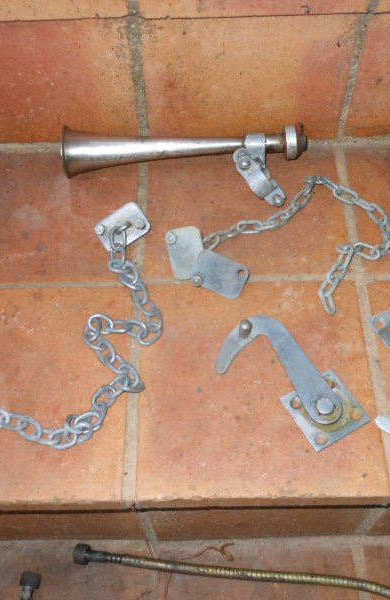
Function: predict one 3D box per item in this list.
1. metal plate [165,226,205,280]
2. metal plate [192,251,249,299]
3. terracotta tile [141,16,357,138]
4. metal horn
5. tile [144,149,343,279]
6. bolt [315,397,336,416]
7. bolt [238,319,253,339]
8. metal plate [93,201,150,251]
[{"bbox_3d":[-0.008,-0.046,0.628,0.034,0.006,0.061,-9,59,-4],"label":"metal plate"},{"bbox_3d":[0.026,-0.025,0.652,0.058,0.006,0.044,26,63,15],"label":"metal plate"},{"bbox_3d":[0.053,-0.236,0.685,0.215,0.156,0.020,-1,60,1],"label":"terracotta tile"},{"bbox_3d":[-0.009,-0.168,0.715,0.269,0.059,0.059,-3,60,-1],"label":"metal horn"},{"bbox_3d":[0.054,-0.096,0.713,0.216,0.020,0.178,-1,60,1],"label":"tile"},{"bbox_3d":[0.109,0.092,0.547,0.015,0.012,0.015,-1,59,1],"label":"bolt"},{"bbox_3d":[0.047,0.029,0.607,0.012,0.017,0.012,-1,60,1],"label":"bolt"},{"bbox_3d":[-0.073,-0.073,0.646,0.056,0.006,0.037,-38,65,-20],"label":"metal plate"}]

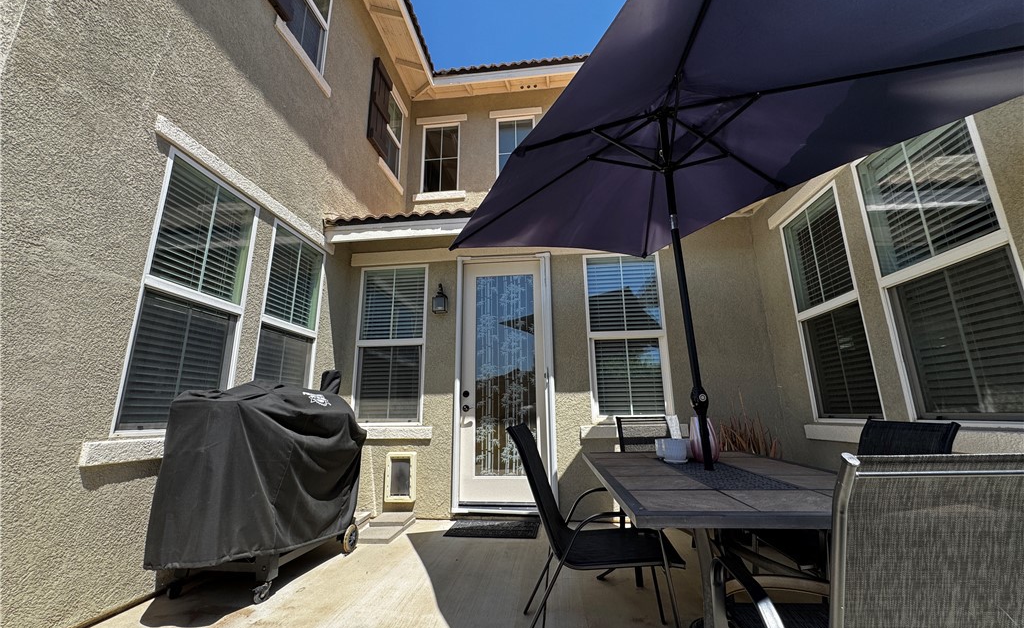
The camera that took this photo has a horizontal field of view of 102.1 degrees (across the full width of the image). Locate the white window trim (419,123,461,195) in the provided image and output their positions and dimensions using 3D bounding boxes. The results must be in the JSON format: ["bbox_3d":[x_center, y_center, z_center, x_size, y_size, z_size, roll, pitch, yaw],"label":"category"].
[{"bbox_3d":[-1.157,-2.548,6.733,0.630,1.240,0.100,-2,-14,6],"label":"white window trim"}]

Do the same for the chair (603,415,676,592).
[{"bbox_3d":[1.018,1.176,2.801,0.530,0.930,0.700,-2,-14,6],"label":"chair"}]

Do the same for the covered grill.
[{"bbox_3d":[-1.493,0.999,2.626,0.620,1.210,1.050,-5,-14,17],"label":"covered grill"}]

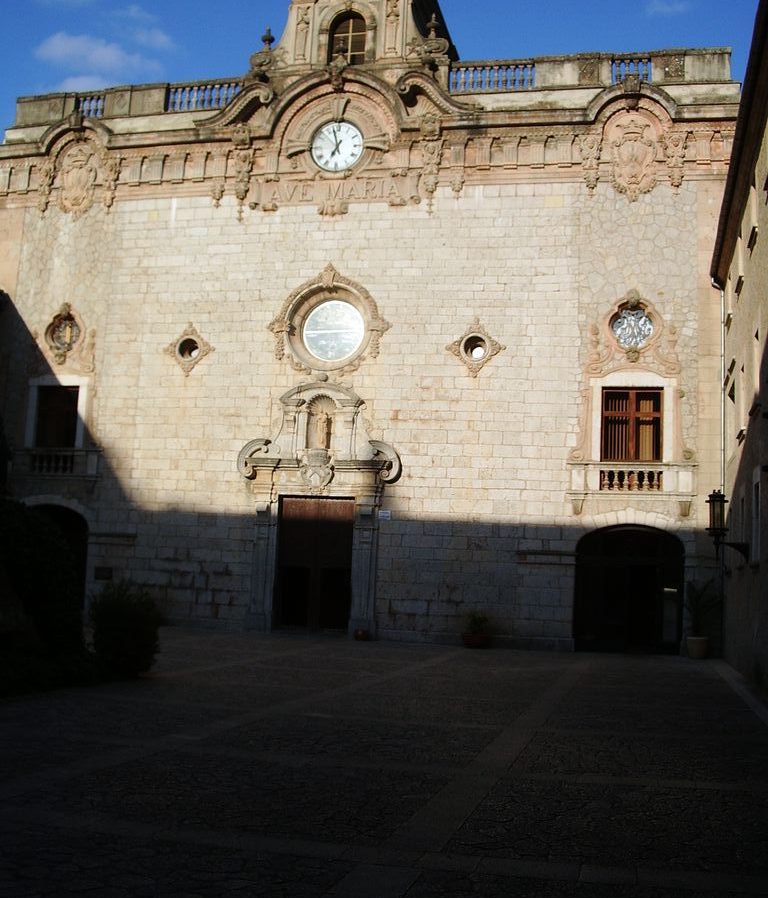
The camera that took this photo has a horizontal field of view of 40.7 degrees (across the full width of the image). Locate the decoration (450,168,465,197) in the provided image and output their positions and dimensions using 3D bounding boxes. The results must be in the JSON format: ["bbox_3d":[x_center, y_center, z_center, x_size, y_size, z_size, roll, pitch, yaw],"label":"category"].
[{"bbox_3d":[1.892,-6.857,26.644,0.330,0.640,0.200,1,-7,11],"label":"decoration"}]

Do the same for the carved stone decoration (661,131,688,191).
[{"bbox_3d":[7.190,-7.125,25.645,0.650,1.520,0.250,1,-7,11],"label":"carved stone decoration"}]

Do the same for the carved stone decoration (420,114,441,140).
[{"bbox_3d":[1.549,-10.923,35.189,0.680,0.850,0.500,1,-8,14],"label":"carved stone decoration"}]

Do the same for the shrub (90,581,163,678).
[{"bbox_3d":[-3.770,2.615,15.186,1.000,1.330,1.000,1,-7,11],"label":"shrub"}]

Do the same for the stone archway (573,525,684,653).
[{"bbox_3d":[7.585,4.326,32.140,3.268,3.730,0.700,1,-8,14],"label":"stone archway"}]

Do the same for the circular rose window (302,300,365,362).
[{"bbox_3d":[-1.477,-3.484,30.440,1.900,1.900,0.250,1,-8,14],"label":"circular rose window"}]

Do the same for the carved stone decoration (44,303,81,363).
[{"bbox_3d":[-10.003,-3.597,32.241,1.250,1.920,0.350,1,-8,14],"label":"carved stone decoration"}]

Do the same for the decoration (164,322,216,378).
[{"bbox_3d":[-6.875,-3.516,36.584,1.798,1.821,0.250,1,-8,14],"label":"decoration"}]

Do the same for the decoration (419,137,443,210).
[{"bbox_3d":[1.319,-7.801,29.328,0.539,2.009,0.300,1,-7,14],"label":"decoration"}]

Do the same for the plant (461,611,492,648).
[{"bbox_3d":[2.413,4.703,26.954,0.735,0.911,0.706,1,-7,14],"label":"plant"}]

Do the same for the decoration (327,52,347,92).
[{"bbox_3d":[-1.356,-10.995,30.249,0.539,0.960,0.500,1,-7,14],"label":"decoration"}]

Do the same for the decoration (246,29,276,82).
[{"bbox_3d":[-4.447,-14.290,37.619,0.920,1.750,0.750,1,-8,14],"label":"decoration"}]

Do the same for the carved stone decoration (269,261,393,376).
[{"bbox_3d":[-1.555,-3.646,29.560,3.479,3.214,0.450,1,-7,14],"label":"carved stone decoration"}]

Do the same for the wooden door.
[{"bbox_3d":[-1.949,3.184,29.057,2.097,3.647,0.150,1,-7,14],"label":"wooden door"}]

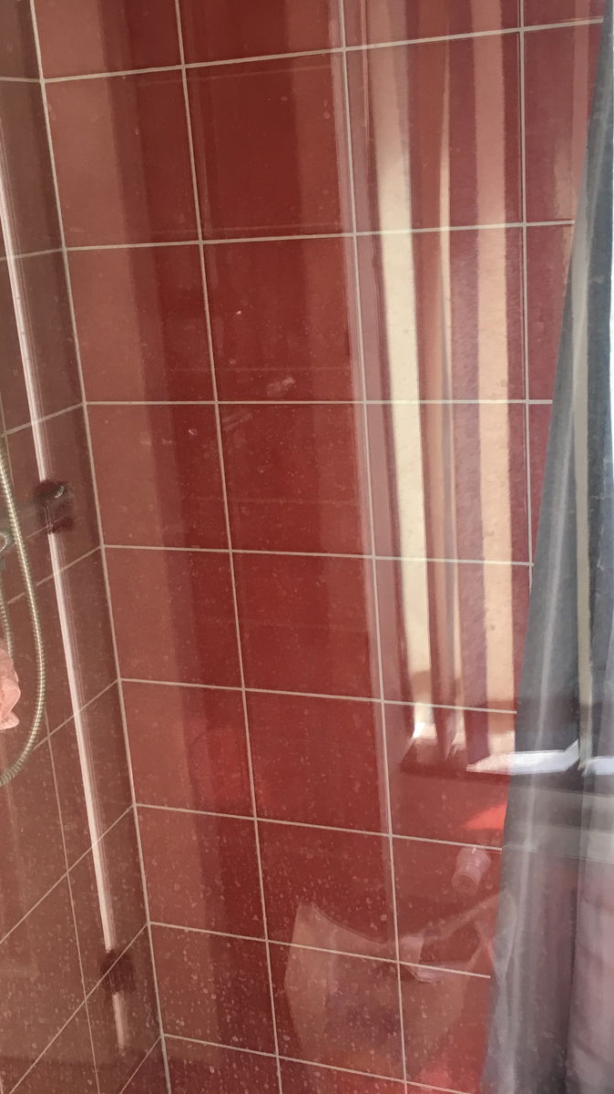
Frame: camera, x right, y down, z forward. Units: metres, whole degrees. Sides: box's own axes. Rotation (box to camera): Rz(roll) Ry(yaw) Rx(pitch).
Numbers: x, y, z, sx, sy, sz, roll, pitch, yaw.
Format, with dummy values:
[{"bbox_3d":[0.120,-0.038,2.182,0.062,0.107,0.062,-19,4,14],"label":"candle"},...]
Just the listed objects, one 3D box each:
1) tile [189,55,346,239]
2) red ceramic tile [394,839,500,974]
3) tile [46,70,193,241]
[{"bbox_3d":[-0.042,-0.467,1.440,0.196,0.197,0.009,2,18,20],"label":"tile"},{"bbox_3d":[0.218,0.496,1.673,0.198,0.198,0.010,2,18,21],"label":"red ceramic tile"},{"bbox_3d":[-0.226,-0.475,1.512,0.192,0.197,0.010,2,18,20],"label":"tile"}]

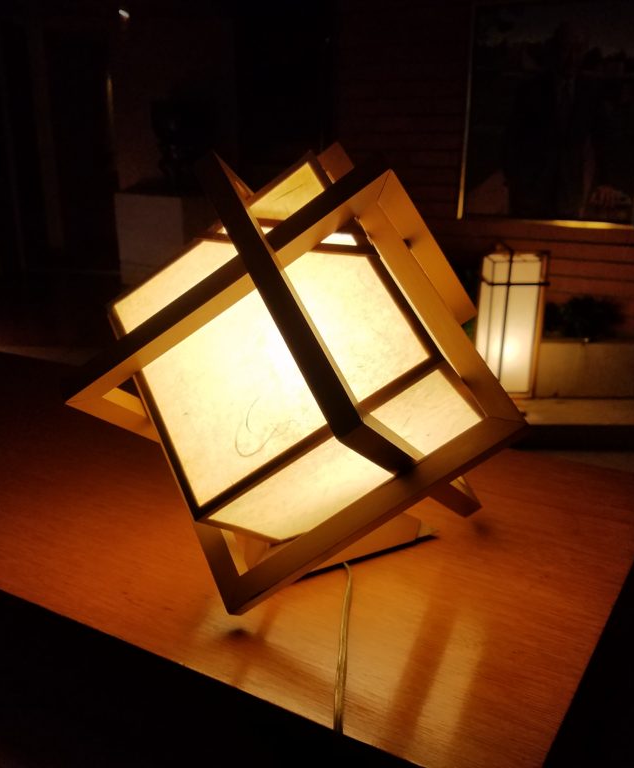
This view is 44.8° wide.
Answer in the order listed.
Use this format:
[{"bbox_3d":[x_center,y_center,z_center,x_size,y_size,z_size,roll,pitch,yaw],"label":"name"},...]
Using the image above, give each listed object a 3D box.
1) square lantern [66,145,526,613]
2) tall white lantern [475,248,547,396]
[{"bbox_3d":[-0.004,-0.004,0.781,0.342,0.342,0.342,36,22,-59],"label":"square lantern"},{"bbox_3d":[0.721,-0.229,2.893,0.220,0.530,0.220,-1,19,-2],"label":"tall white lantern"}]

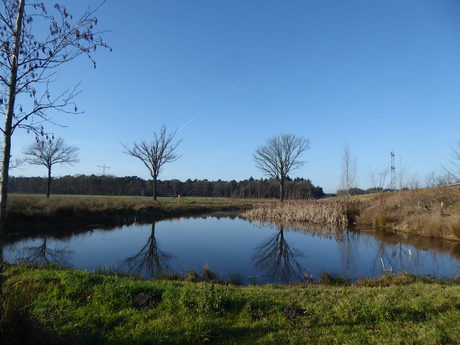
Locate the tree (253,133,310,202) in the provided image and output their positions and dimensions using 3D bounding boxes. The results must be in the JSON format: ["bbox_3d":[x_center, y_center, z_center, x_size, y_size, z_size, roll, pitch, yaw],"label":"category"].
[{"bbox_3d":[9.999,-0.922,64.500,11.040,13.690,10.480,0,-4,9],"label":"tree"}]

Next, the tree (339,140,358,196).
[{"bbox_3d":[16.409,-0.312,46.000,2.710,8.380,2.580,0,-4,20],"label":"tree"}]

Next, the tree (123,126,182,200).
[{"bbox_3d":[-13.764,-1.554,59.000,10.440,13.230,9.610,2,-4,-13],"label":"tree"}]

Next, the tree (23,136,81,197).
[{"bbox_3d":[-29.097,-0.813,54.000,9.080,10.080,8.630,3,-5,-28],"label":"tree"}]

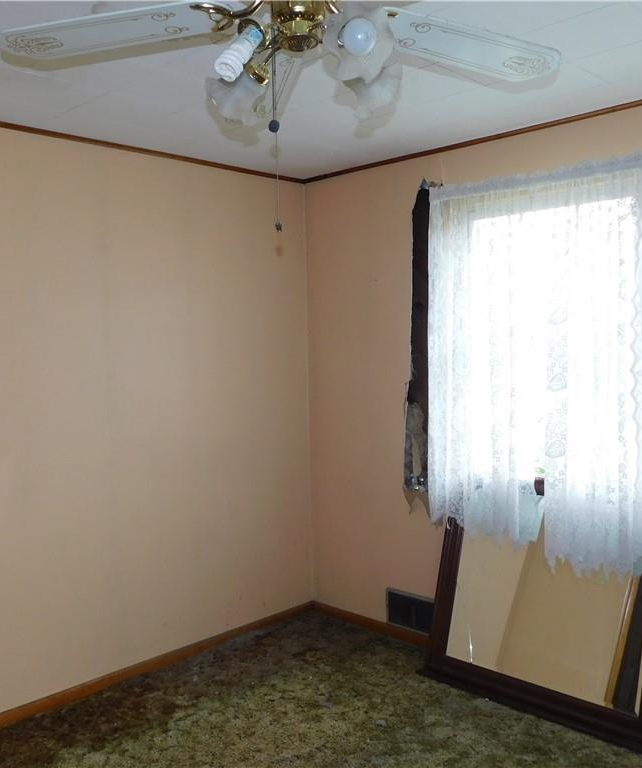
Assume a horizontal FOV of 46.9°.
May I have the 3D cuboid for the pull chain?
[{"bbox_3d":[-0.086,-0.460,1.421,0.022,0.333,0.022,-1,3,0],"label":"pull chain"}]

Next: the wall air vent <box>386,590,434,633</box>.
[{"bbox_3d":[0.451,1.120,3.610,0.345,0.180,0.022,1,4,44],"label":"wall air vent"}]

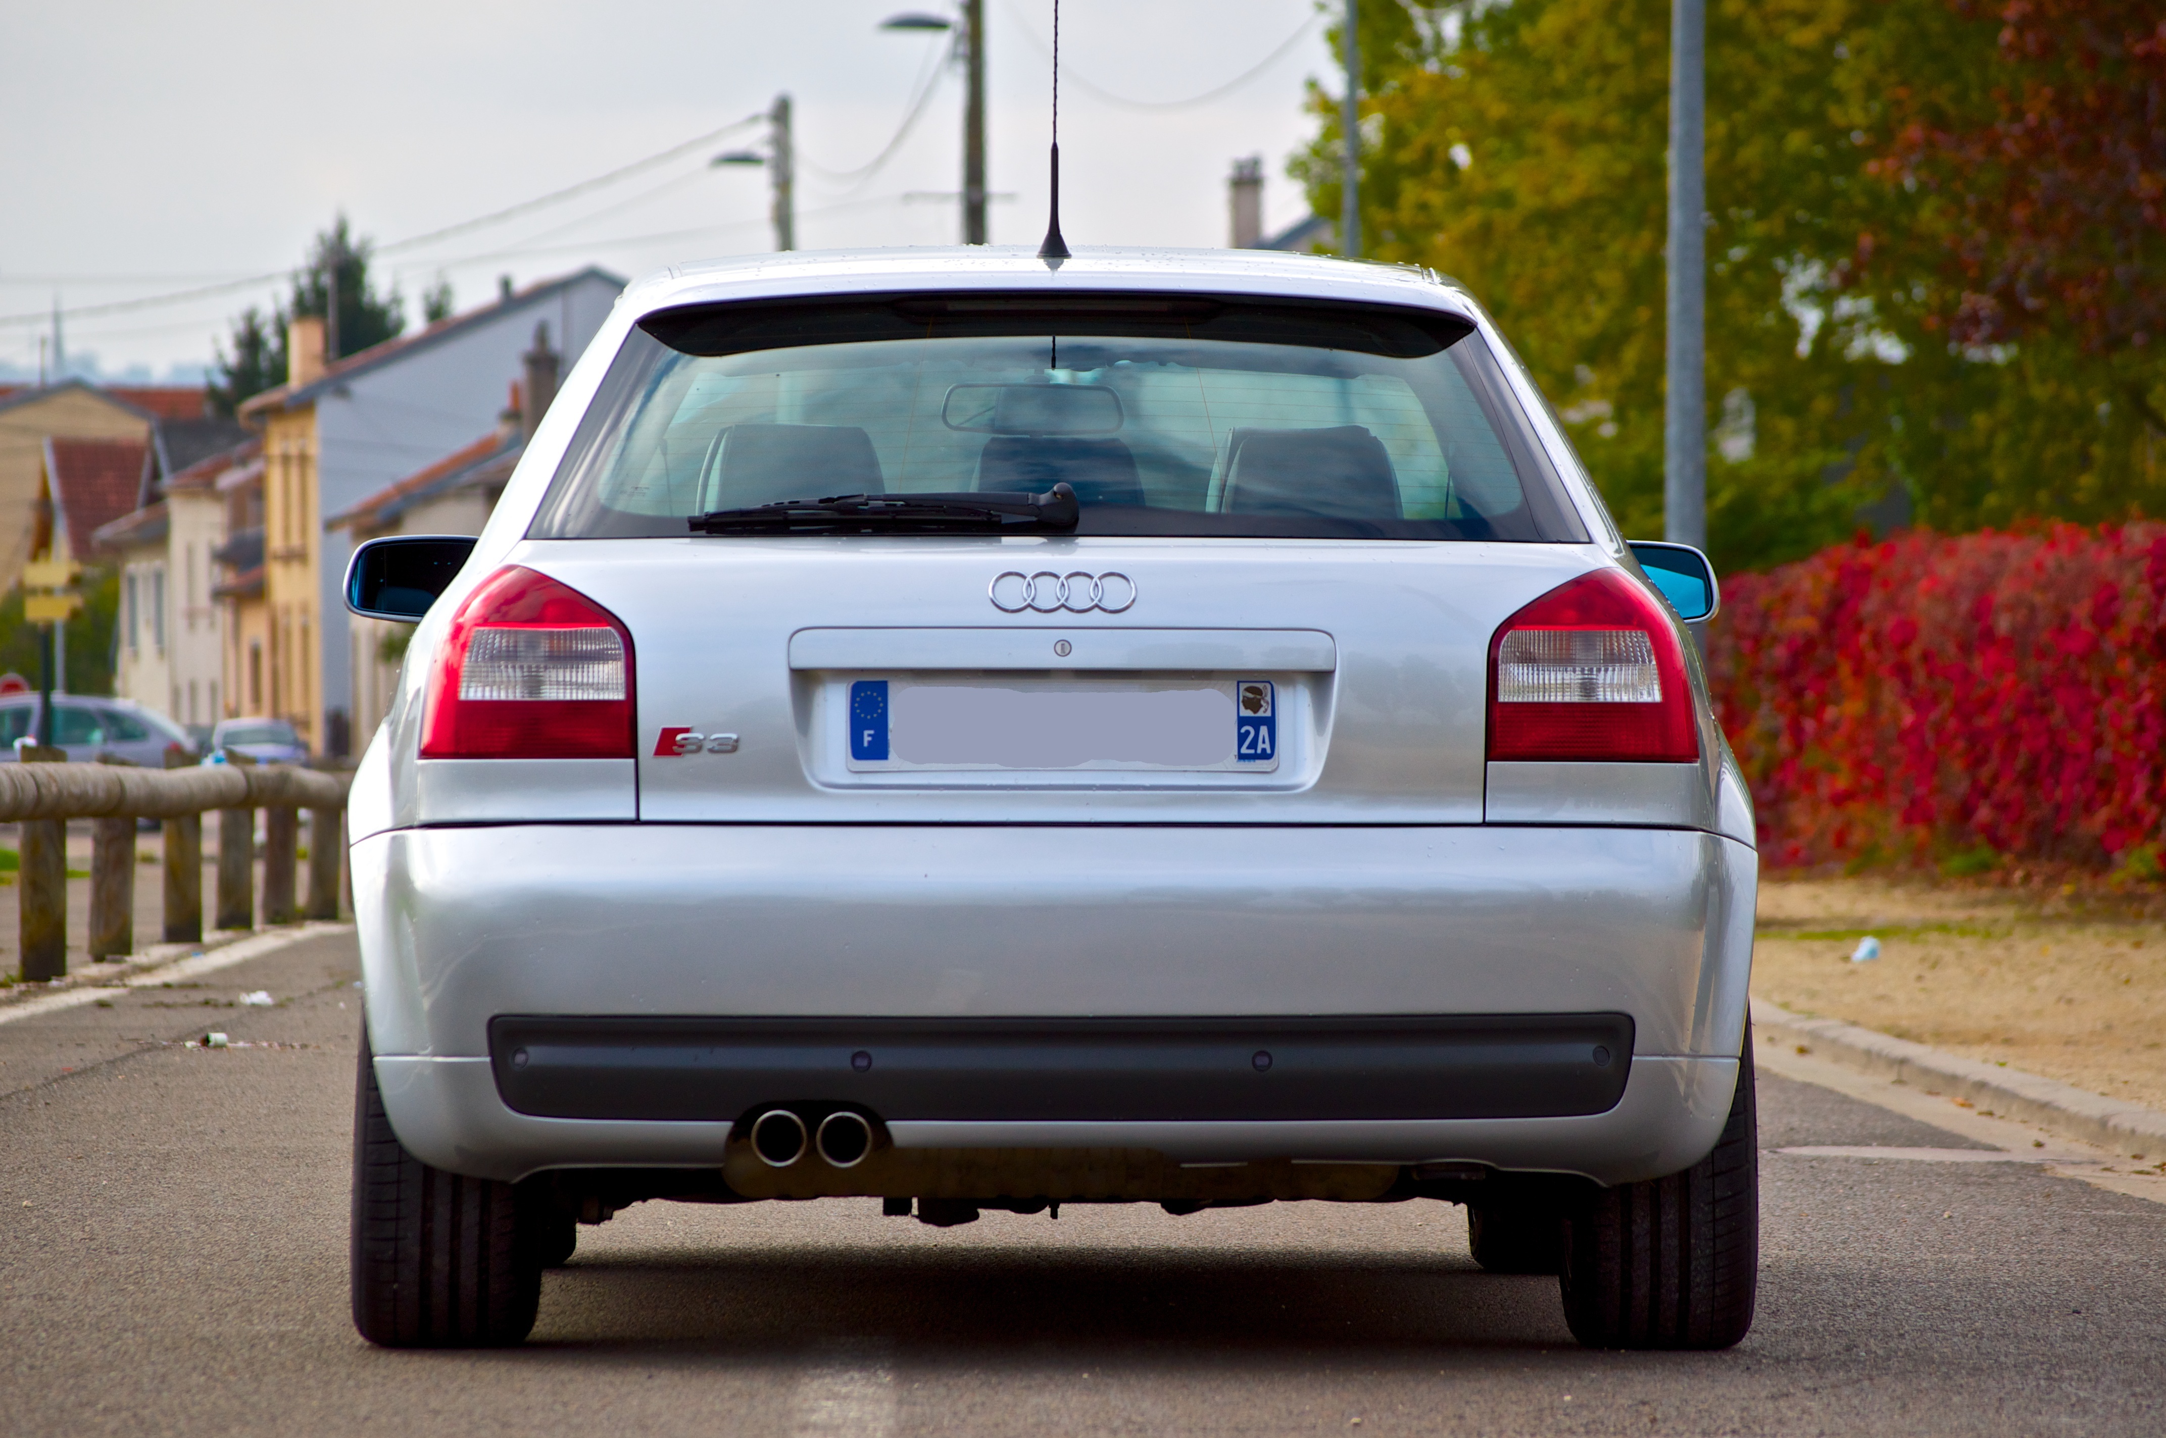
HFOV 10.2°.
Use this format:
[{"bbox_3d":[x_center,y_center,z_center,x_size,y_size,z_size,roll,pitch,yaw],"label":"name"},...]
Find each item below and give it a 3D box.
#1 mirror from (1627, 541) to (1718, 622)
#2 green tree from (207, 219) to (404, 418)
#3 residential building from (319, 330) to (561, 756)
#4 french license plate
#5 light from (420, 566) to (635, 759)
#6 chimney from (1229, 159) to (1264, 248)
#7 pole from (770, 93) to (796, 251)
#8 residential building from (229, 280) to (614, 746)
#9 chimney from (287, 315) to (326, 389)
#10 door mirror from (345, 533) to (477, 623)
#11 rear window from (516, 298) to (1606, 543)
[{"bbox_3d":[0.785,-0.193,17.020,0.220,0.125,0.130,0,0,-1],"label":"mirror"},{"bbox_3d":[-16.300,-4.700,255.000,4.900,12.000,4.900,0,0,0],"label":"green tree"},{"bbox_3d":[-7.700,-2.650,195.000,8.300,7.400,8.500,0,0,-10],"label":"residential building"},{"bbox_3d":[-0.024,0.008,14.630,0.520,0.110,0.012,0,0,-1],"label":"french license plate"},{"bbox_3d":[-0.671,-0.068,14.680,0.267,0.237,0.180,0,0,-1],"label":"light"},{"bbox_3d":[2.410,-7.620,180.000,0.530,1.520,0.550,0,0,-10],"label":"chimney"},{"bbox_3d":[-3.580,-3.200,146.000,0.270,9.000,0.270,0,0,0],"label":"pole"},{"bbox_3d":[-10.250,-3.420,234.000,11.000,10.300,9.200,0,0,-10],"label":"residential building"},{"bbox_3d":[-14.720,-6.900,230.300,0.520,1.450,0.850,0,0,-10],"label":"chimney"},{"bbox_3d":[-0.925,-0.199,17.050,0.225,0.127,0.130,0,0,-1],"label":"door mirror"},{"bbox_3d":[-0.030,-0.369,14.840,1.280,0.390,0.090,0,-42,-1],"label":"rear window"}]

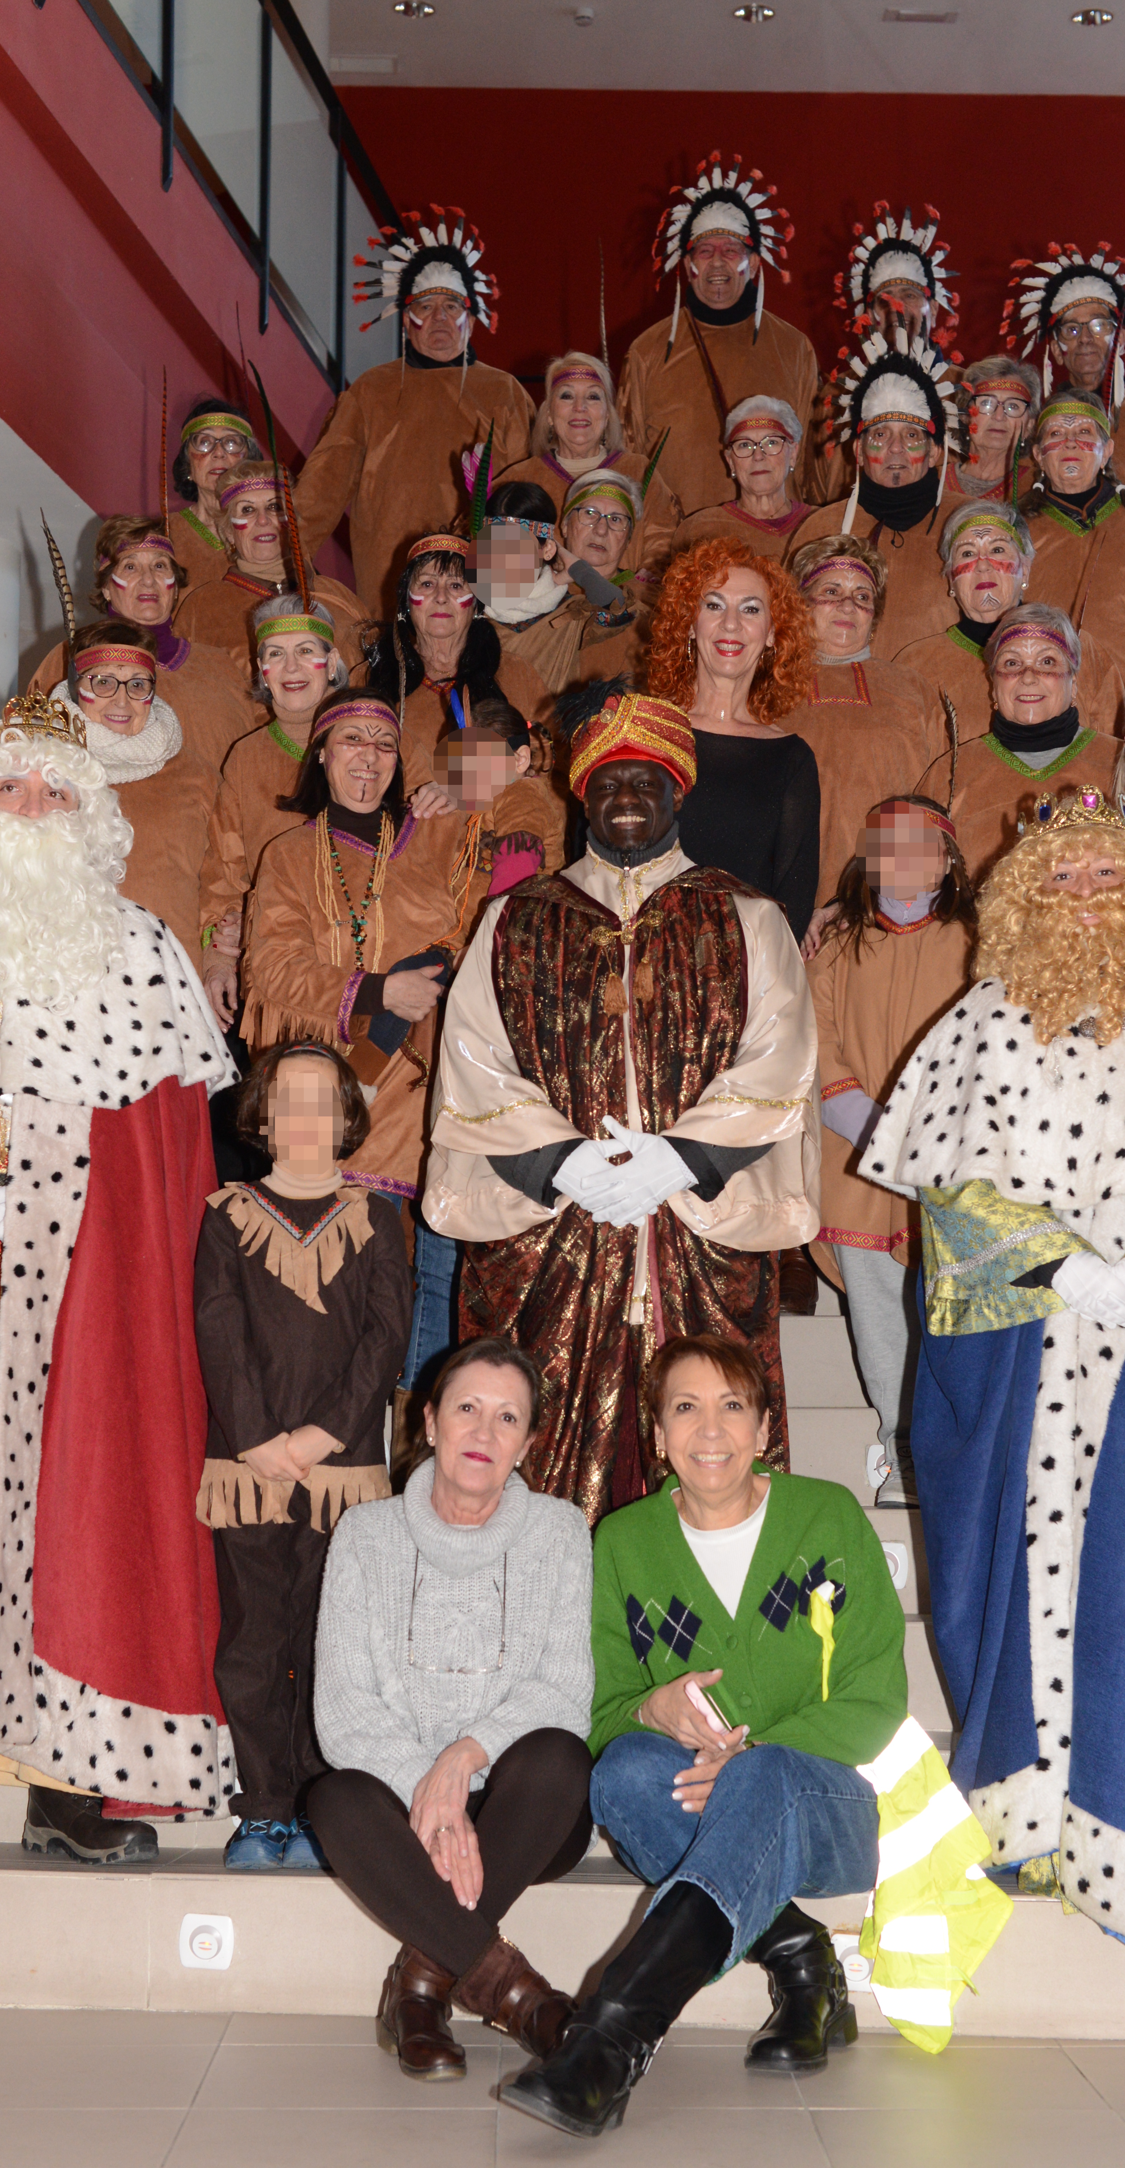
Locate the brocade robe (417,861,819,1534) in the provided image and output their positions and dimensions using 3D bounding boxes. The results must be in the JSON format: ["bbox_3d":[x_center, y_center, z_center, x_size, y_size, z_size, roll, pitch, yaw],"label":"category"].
[{"bbox_3d":[0.096,0.275,4.787,0.620,1.336,0.430,0,-6,3],"label":"brocade robe"}]

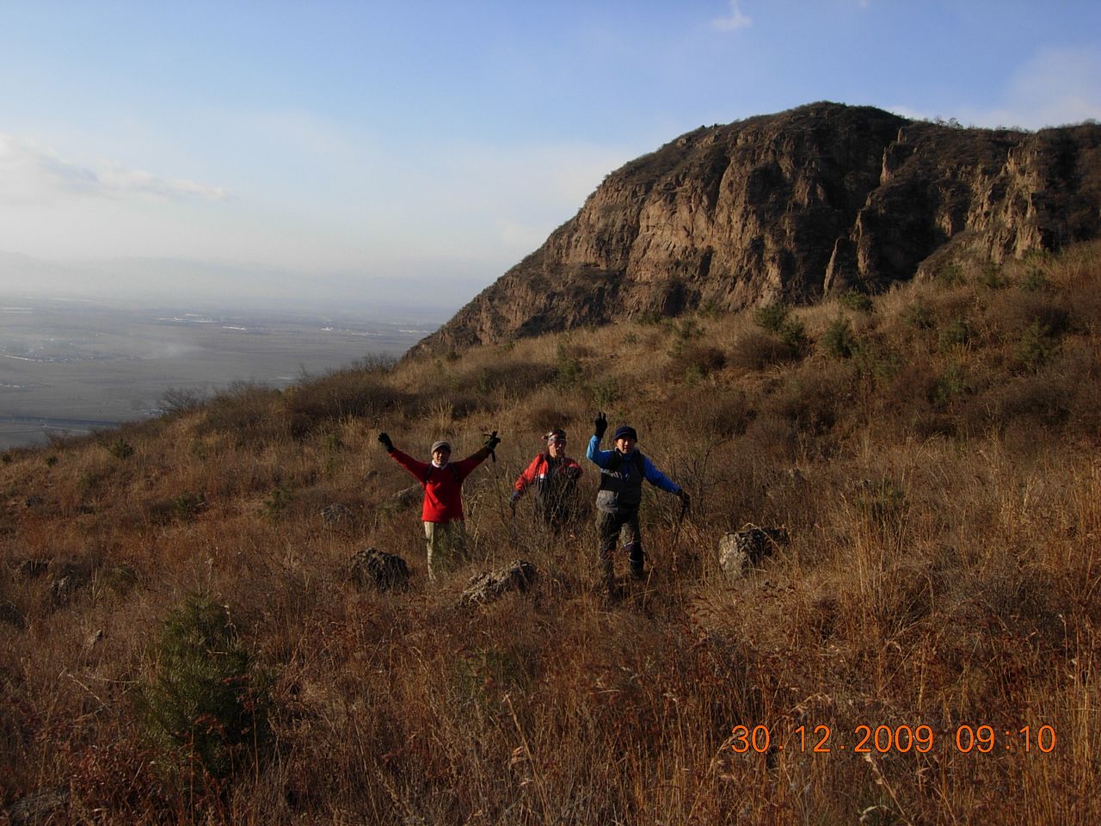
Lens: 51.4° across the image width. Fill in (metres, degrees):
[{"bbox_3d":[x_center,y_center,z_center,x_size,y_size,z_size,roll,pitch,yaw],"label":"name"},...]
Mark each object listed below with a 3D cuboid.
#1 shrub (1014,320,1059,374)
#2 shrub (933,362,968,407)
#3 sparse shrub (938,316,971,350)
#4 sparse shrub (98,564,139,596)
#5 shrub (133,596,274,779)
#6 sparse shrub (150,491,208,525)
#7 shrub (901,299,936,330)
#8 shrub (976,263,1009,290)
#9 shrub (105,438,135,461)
[{"bbox_3d":[10.389,-1.426,24.500,0.957,1.104,0.909,1,6,0],"label":"shrub"},{"bbox_3d":[7.328,-0.528,21.000,0.631,0.820,0.599,1,6,0],"label":"shrub"},{"bbox_3d":[10.228,-2.037,29.000,0.828,0.871,0.786,1,6,0],"label":"sparse shrub"},{"bbox_3d":[-5.726,2.209,15.200,0.550,0.440,0.500,1,6,0],"label":"sparse shrub"},{"bbox_3d":[-1.889,1.488,6.200,0.745,1.013,0.745,1,6,0],"label":"shrub"},{"bbox_3d":[-7.164,1.810,22.000,1.100,0.650,0.900,1,6,0],"label":"sparse shrub"},{"bbox_3d":[14.485,-3.904,45.000,1.320,1.200,1.200,1,6,0],"label":"shrub"},{"bbox_3d":[20.830,-6.429,54.000,1.500,1.220,1.400,1,6,0],"label":"shrub"},{"bbox_3d":[-15.039,1.247,40.000,1.020,0.800,0.900,1,6,0],"label":"shrub"}]

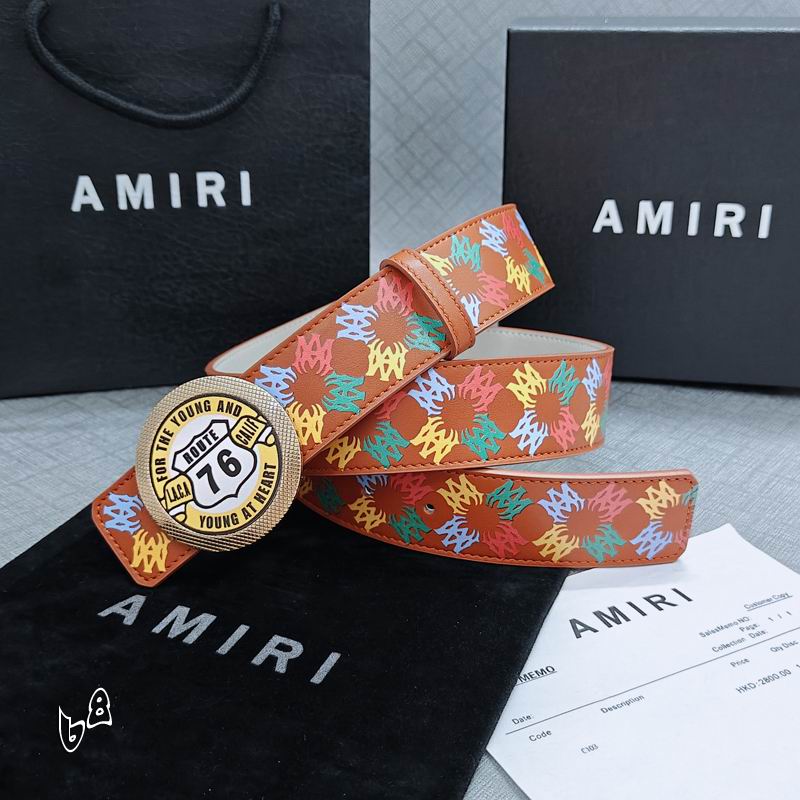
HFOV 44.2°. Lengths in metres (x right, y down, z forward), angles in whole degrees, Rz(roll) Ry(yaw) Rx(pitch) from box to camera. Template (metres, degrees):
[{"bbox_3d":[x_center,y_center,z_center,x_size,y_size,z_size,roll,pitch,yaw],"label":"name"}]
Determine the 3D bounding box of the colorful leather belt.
[{"bbox_3d":[0.000,-0.011,0.384,0.224,0.110,0.135,0,25,0],"label":"colorful leather belt"}]

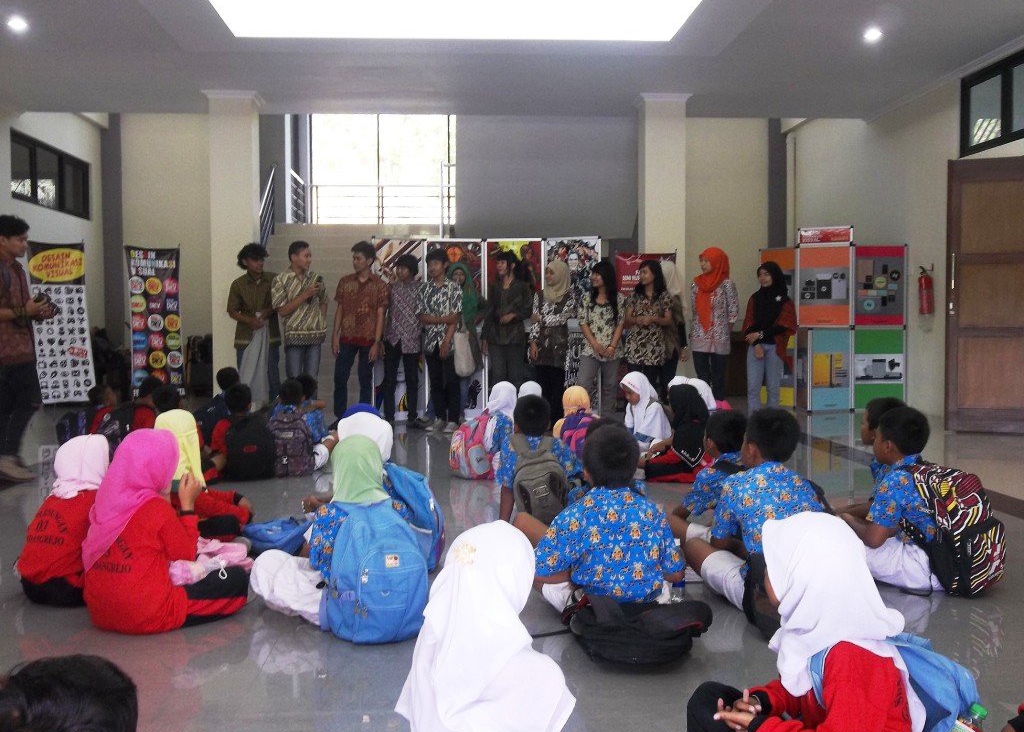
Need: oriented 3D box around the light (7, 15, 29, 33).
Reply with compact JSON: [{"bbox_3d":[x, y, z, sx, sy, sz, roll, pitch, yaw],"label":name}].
[{"bbox_3d":[-4.149,-2.874,9.183,0.170,0.050,0.170,0,2,0],"label":"light"}]

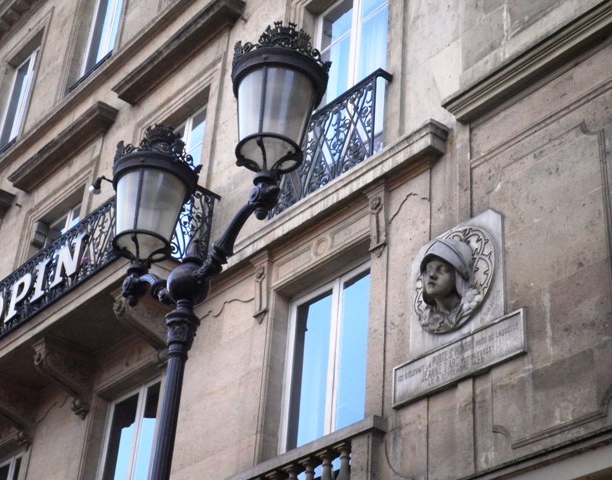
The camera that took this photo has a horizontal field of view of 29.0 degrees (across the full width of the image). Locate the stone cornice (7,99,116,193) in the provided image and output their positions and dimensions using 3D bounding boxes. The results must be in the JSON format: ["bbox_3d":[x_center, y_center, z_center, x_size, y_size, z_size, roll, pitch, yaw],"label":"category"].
[{"bbox_3d":[-3.174,-1.105,15.245,0.296,0.276,2.215,29,-42,-31],"label":"stone cornice"}]

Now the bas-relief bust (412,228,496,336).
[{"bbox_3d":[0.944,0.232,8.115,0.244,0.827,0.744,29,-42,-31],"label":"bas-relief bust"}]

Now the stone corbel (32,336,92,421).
[{"bbox_3d":[-2.405,1.407,11.702,0.718,0.541,0.270,29,-42,-31],"label":"stone corbel"}]

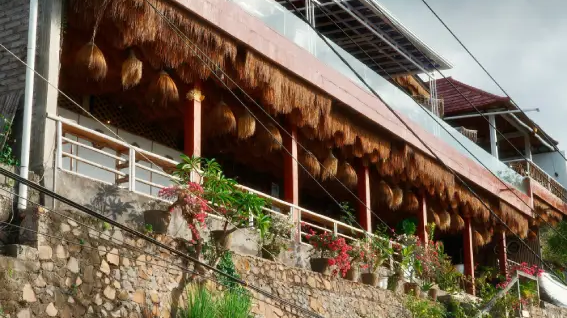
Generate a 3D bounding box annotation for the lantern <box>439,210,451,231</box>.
[{"bbox_3d":[4.368,1.669,25.624,0.330,0.560,0.330,-10,-18,29],"label":"lantern"}]

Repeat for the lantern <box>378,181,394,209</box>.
[{"bbox_3d":[2.345,0.808,21.503,0.340,0.560,0.340,-1,-15,0],"label":"lantern"}]

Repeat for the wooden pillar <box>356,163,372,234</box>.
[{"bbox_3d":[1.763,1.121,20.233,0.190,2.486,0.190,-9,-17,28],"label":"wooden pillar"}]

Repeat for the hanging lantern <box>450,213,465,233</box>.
[{"bbox_3d":[5.422,1.979,29.430,0.430,0.600,0.430,-1,-17,0],"label":"hanging lantern"}]

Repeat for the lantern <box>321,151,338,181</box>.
[{"bbox_3d":[0.978,0.138,20.080,0.360,0.620,0.360,-1,-16,0],"label":"lantern"}]

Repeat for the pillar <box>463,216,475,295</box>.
[{"bbox_3d":[5.845,3.028,29.937,0.220,2.650,0.220,-11,-19,29],"label":"pillar"}]

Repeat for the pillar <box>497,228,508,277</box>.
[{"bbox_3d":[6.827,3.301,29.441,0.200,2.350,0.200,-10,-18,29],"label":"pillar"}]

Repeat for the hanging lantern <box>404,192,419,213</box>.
[{"bbox_3d":[3.589,1.192,26.482,0.420,0.600,0.420,-1,-17,0],"label":"hanging lantern"}]

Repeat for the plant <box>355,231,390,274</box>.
[{"bbox_3d":[1.791,1.861,18.798,0.560,0.880,0.620,-9,-17,28],"label":"plant"}]

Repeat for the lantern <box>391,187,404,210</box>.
[{"bbox_3d":[2.779,0.963,23.021,0.340,0.580,0.340,-1,-16,0],"label":"lantern"}]

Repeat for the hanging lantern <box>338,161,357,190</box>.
[{"bbox_3d":[1.573,0.406,23.213,0.450,0.700,0.450,-1,-17,0],"label":"hanging lantern"}]

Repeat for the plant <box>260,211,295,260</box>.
[{"bbox_3d":[-0.120,1.553,18.927,0.600,0.930,0.650,-11,-19,29],"label":"plant"}]

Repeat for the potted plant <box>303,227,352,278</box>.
[{"bbox_3d":[0.875,1.798,18.359,0.680,0.980,0.780,-10,-18,29],"label":"potted plant"}]

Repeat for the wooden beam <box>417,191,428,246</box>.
[{"bbox_3d":[3.973,2.130,26.959,0.220,2.750,0.220,-11,-19,29],"label":"wooden beam"}]

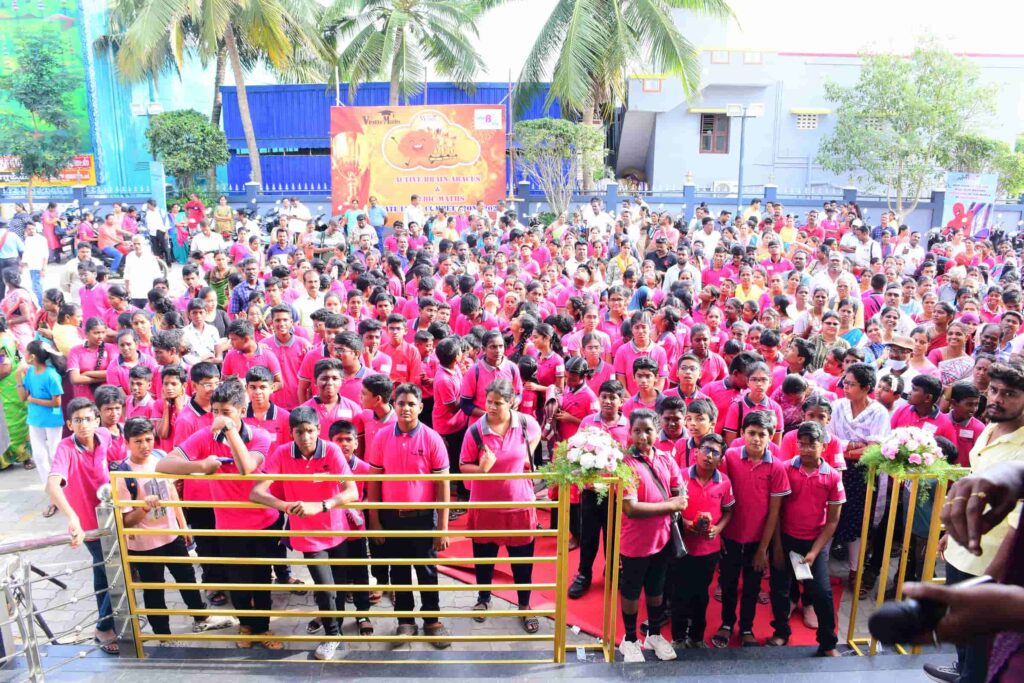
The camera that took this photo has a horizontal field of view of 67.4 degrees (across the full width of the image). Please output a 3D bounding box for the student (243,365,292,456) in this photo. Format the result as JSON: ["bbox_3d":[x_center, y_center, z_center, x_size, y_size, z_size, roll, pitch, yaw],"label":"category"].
[{"bbox_3d":[-1.427,0.878,4.523,0.440,1.510,0.280,-3,14,-14],"label":"student"}]

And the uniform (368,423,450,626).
[{"bbox_3d":[-0.556,1.032,4.231,0.440,1.245,0.270,-1,13,-3],"label":"uniform"}]

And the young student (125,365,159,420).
[{"bbox_3d":[-2.322,0.835,4.924,0.400,1.410,0.260,2,13,9],"label":"young student"}]

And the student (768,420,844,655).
[{"bbox_3d":[1.730,1.117,4.442,0.450,1.393,0.380,2,14,10],"label":"student"}]

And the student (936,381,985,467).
[{"bbox_3d":[2.820,0.954,4.979,0.420,1.460,0.300,-2,14,-8],"label":"student"}]

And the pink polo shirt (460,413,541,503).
[{"bbox_3d":[-0.061,0.712,4.461,0.480,0.630,0.320,0,14,2],"label":"pink polo shirt"}]

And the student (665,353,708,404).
[{"bbox_3d":[1.294,0.774,5.663,0.410,1.420,0.290,1,14,3],"label":"student"}]

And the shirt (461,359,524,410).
[{"bbox_3d":[-0.144,0.459,5.686,0.450,0.620,0.290,-1,14,-6],"label":"shirt"}]

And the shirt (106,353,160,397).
[{"bbox_3d":[-2.914,0.398,5.929,0.400,0.600,0.260,-1,14,-6],"label":"shirt"}]

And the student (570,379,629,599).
[{"bbox_3d":[0.580,0.945,5.002,0.430,1.466,0.400,2,14,8],"label":"student"}]

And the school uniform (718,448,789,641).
[{"bbox_3d":[1.410,1.165,4.464,0.410,1.160,0.280,3,14,11],"label":"school uniform"}]

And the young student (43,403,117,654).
[{"bbox_3d":[-2.450,1.041,4.443,0.420,1.541,0.460,-4,14,-17],"label":"young student"}]

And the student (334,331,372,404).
[{"bbox_3d":[-1.180,0.671,5.966,0.460,1.550,0.340,10,17,37],"label":"student"}]

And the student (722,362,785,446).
[{"bbox_3d":[1.620,0.857,5.363,0.430,1.470,0.300,0,13,0],"label":"student"}]

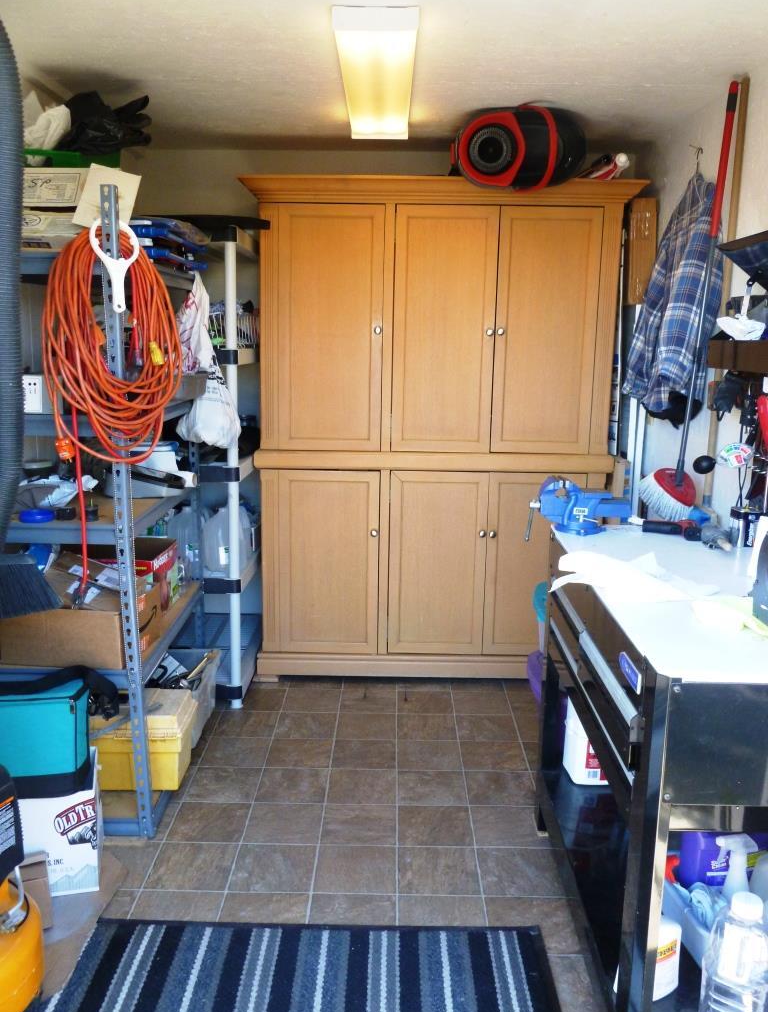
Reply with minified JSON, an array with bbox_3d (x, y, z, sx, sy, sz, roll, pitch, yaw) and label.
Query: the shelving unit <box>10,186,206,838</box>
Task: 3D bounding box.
[{"bbox_3d":[-0.922,-0.005,2.718,0.457,1.840,0.914,0,11,-1],"label":"shelving unit"}]

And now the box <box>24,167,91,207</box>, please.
[{"bbox_3d":[-0.898,-0.860,2.311,0.420,0.100,0.300,1,11,1],"label":"box"}]

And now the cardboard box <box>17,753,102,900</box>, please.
[{"bbox_3d":[-0.942,0.869,2.270,0.300,0.297,0.240,-2,11,-15],"label":"cardboard box"}]

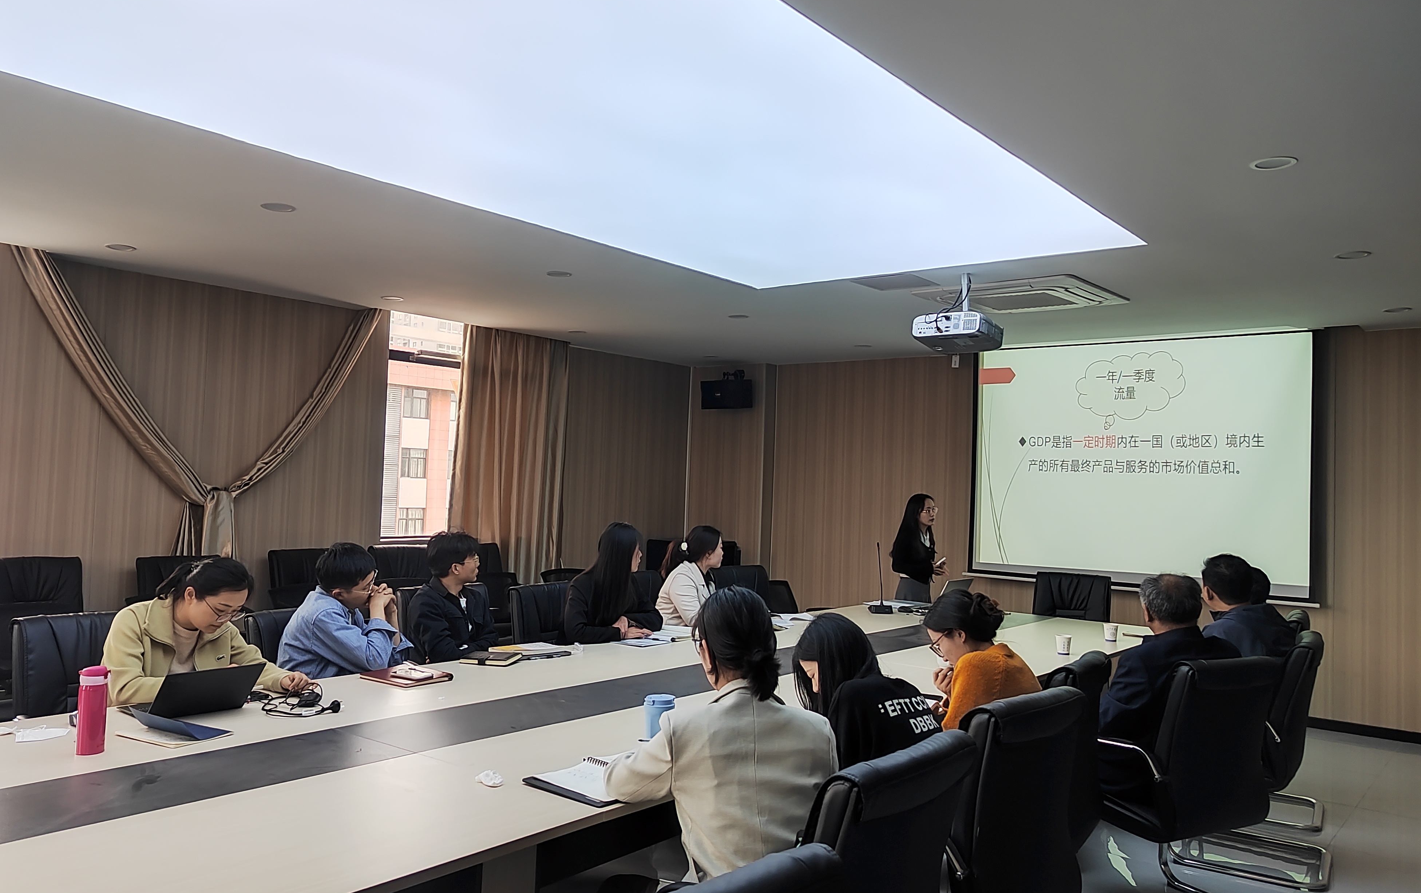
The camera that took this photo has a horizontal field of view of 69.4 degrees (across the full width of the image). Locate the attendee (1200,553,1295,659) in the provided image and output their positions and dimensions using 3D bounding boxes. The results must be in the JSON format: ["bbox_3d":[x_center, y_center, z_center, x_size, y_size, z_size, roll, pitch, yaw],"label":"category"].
[{"bbox_3d":[2.274,1.135,4.723,0.530,1.290,0.740,3,-2,-17],"label":"attendee"}]

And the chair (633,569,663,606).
[{"bbox_3d":[-0.312,1.329,6.469,0.620,1.010,0.580,0,-3,37],"label":"chair"}]

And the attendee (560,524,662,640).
[{"bbox_3d":[-0.574,1.046,5.212,0.720,1.310,0.540,1,-2,31],"label":"attendee"}]

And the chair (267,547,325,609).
[{"bbox_3d":[-2.679,1.257,7.173,0.620,1.030,0.580,0,-3,36],"label":"chair"}]

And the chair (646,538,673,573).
[{"bbox_3d":[-0.372,1.351,9.141,0.600,1.000,0.640,1,-2,14],"label":"chair"}]

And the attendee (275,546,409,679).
[{"bbox_3d":[-1.431,0.997,3.967,0.700,1.220,0.500,1,-2,23],"label":"attendee"}]

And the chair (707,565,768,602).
[{"bbox_3d":[0.374,1.312,6.878,0.620,0.965,0.570,0,-3,36],"label":"chair"}]

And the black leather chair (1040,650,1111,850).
[{"bbox_3d":[1.070,1.213,3.496,0.620,0.965,0.570,1,-2,30],"label":"black leather chair"}]

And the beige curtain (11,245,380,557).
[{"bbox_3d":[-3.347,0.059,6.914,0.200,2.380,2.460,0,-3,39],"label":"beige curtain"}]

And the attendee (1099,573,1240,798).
[{"bbox_3d":[1.682,1.170,4.134,0.530,1.300,0.780,3,-2,-19],"label":"attendee"}]

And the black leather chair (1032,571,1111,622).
[{"bbox_3d":[2.428,1.386,7.102,0.600,0.980,0.640,0,-3,40],"label":"black leather chair"}]

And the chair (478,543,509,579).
[{"bbox_3d":[-1.752,1.329,8.312,0.620,1.030,0.580,0,-3,39],"label":"chair"}]

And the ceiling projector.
[{"bbox_3d":[1.424,-0.776,5.847,0.410,0.410,0.340,0,-3,38],"label":"ceiling projector"}]

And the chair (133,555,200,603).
[{"bbox_3d":[-3.027,1.137,5.945,0.640,0.980,0.600,0,-3,40],"label":"chair"}]

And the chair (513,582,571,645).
[{"bbox_3d":[-0.690,1.221,5.387,0.620,0.965,0.570,1,-3,34],"label":"chair"}]

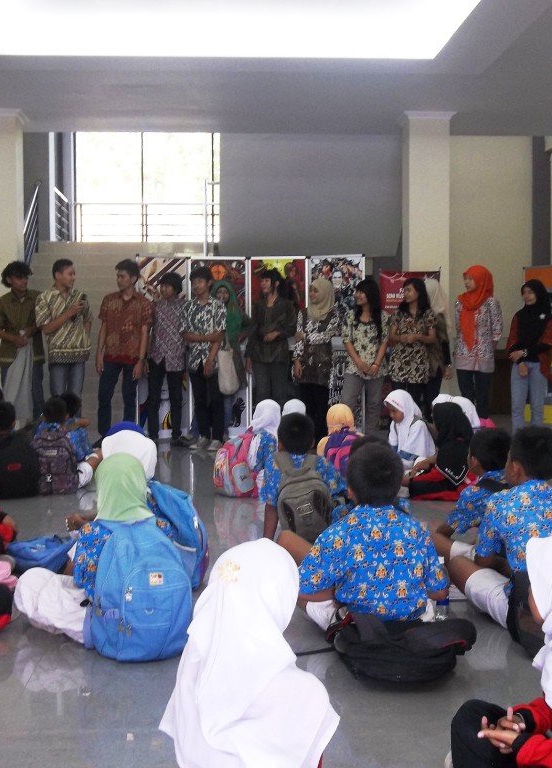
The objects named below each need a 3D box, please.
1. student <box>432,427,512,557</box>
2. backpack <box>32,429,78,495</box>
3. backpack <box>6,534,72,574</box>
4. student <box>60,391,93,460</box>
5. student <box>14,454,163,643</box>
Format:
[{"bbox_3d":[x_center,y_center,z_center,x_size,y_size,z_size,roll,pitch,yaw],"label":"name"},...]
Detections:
[{"bbox_3d":[0.846,0.476,4.619,0.470,0.600,0.530,-2,2,-37],"label":"student"},{"bbox_3d":[-1.431,0.494,7.103,0.300,0.420,0.200,-1,2,-6],"label":"backpack"},{"bbox_3d":[-1.013,0.702,4.747,0.280,0.140,0.350,0,2,14],"label":"backpack"},{"bbox_3d":[-1.411,0.348,7.700,0.480,0.640,0.550,0,2,6],"label":"student"},{"bbox_3d":[-0.607,0.517,3.751,0.460,0.610,0.560,-2,3,-36],"label":"student"}]

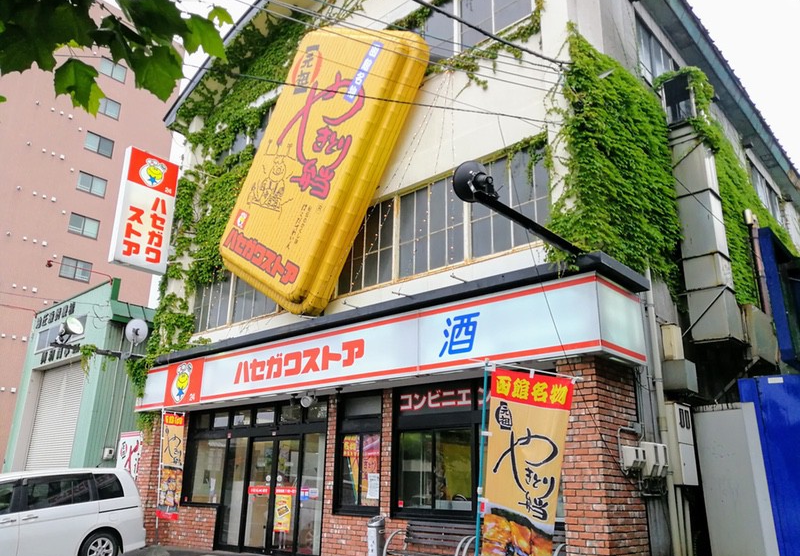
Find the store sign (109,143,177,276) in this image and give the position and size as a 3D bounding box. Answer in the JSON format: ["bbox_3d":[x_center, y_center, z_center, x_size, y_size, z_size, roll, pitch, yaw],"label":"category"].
[{"bbox_3d":[-6.694,-1.692,16.299,0.320,3.130,1.360,-15,-24,40],"label":"store sign"}]

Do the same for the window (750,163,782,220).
[{"bbox_3d":[10.659,-2.271,17.996,0.150,1.300,3.300,-15,-24,40],"label":"window"}]

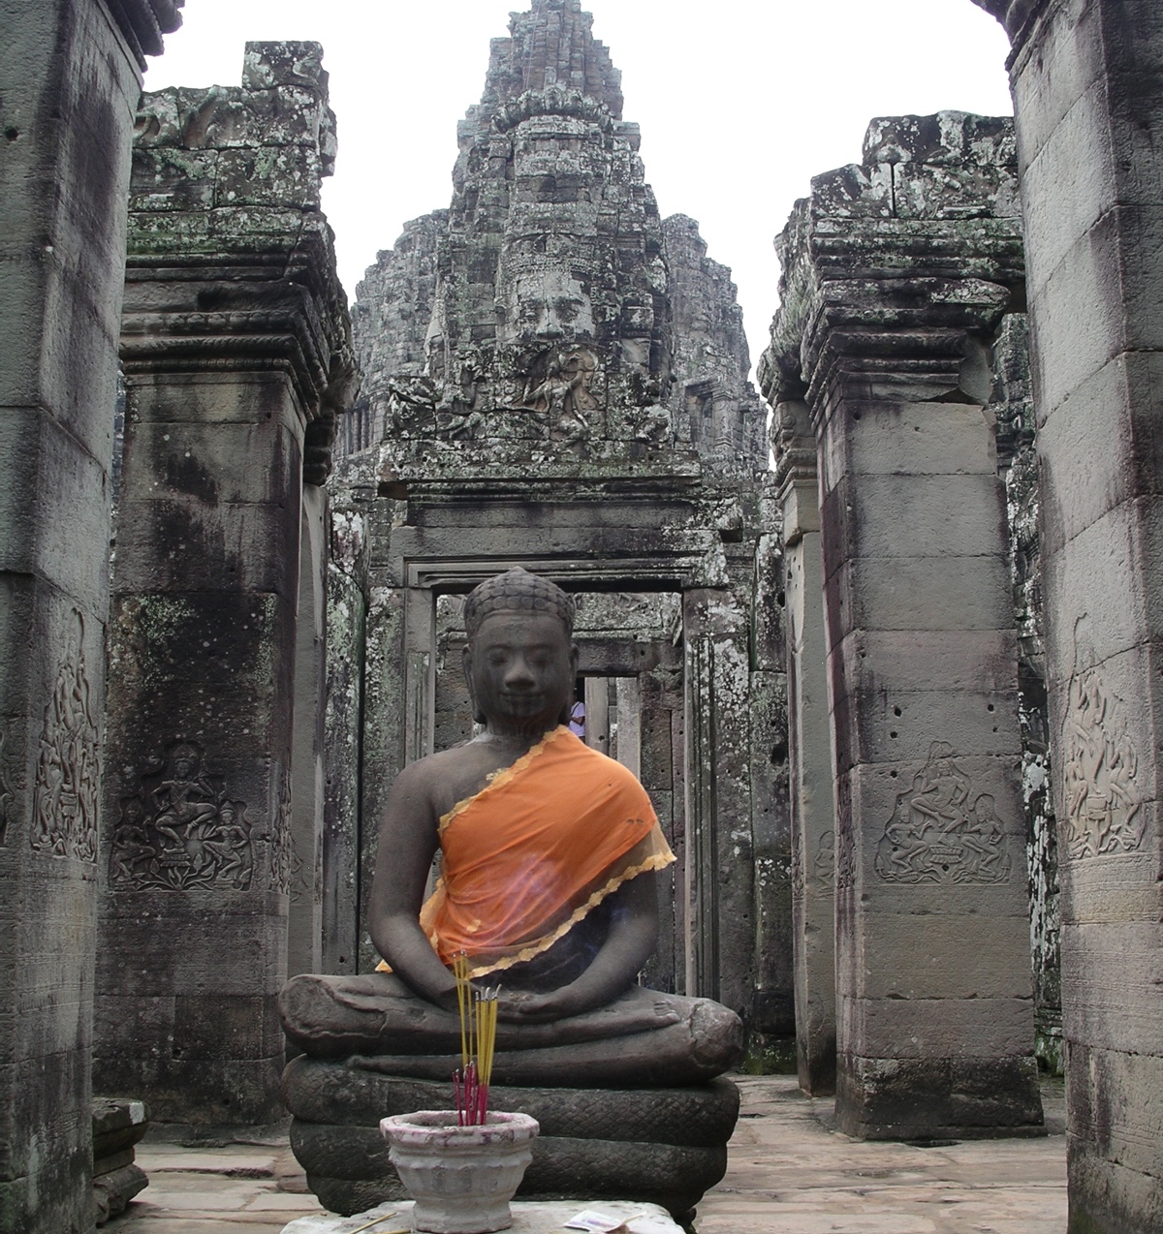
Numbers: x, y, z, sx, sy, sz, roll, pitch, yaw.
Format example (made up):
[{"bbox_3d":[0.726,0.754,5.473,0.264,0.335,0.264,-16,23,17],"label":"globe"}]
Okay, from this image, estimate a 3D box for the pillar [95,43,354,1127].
[{"bbox_3d":[-1.500,-0.199,6.950,0.950,4.400,0.950,0,-10,0],"label":"pillar"}]

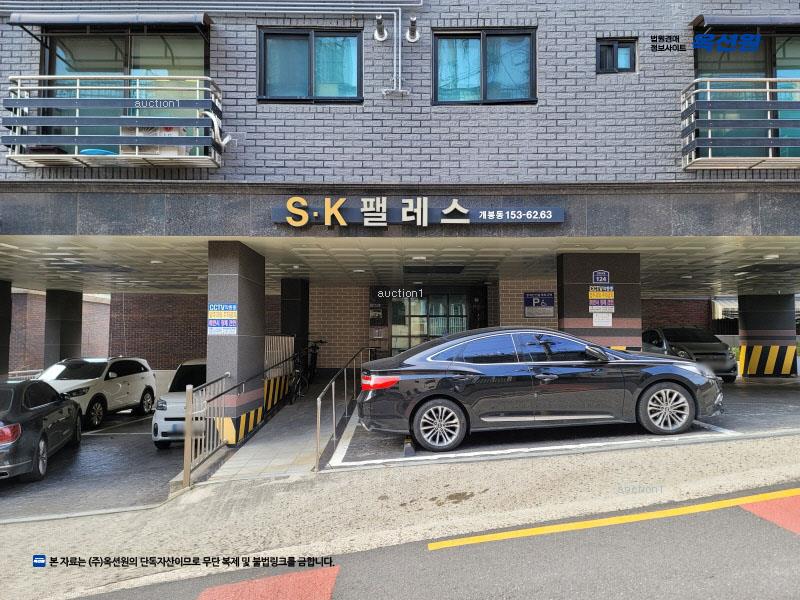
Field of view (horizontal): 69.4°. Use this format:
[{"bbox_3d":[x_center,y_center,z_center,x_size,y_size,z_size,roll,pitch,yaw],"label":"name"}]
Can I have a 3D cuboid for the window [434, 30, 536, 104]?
[{"bbox_3d":[1.242,-3.386,8.466,1.509,1.127,0.120,0,-4,0],"label":"window"}]

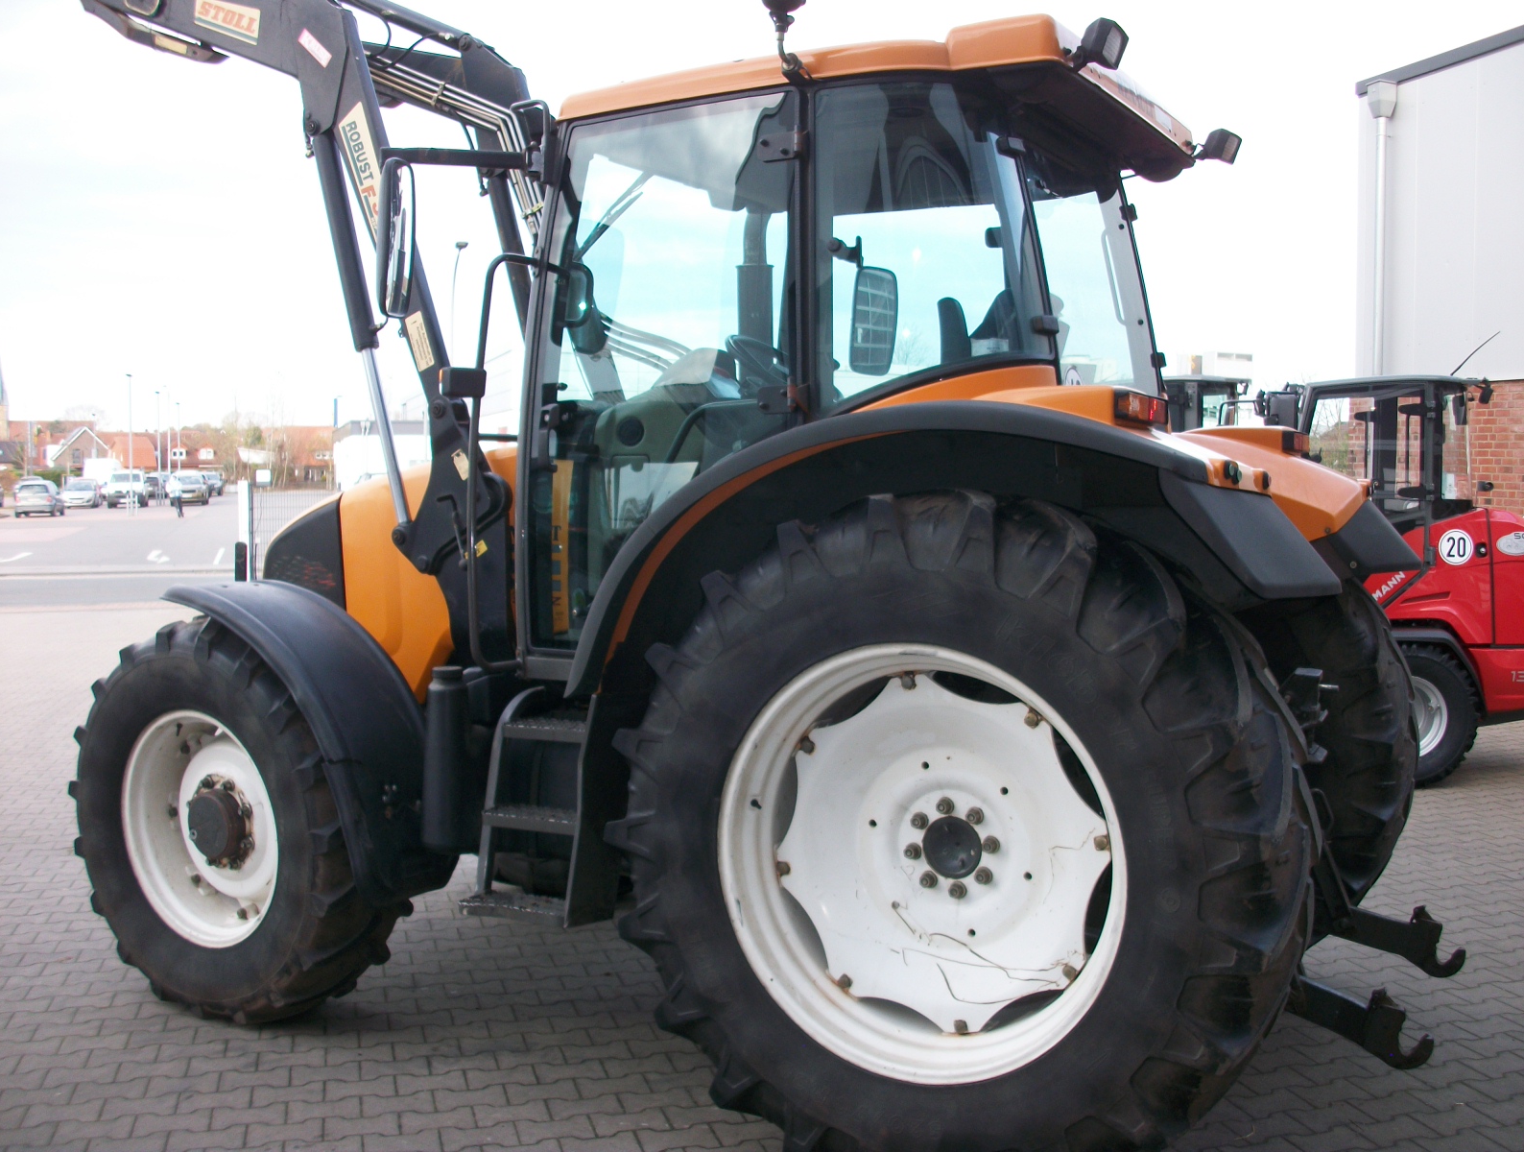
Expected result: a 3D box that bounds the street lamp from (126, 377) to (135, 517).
[{"bbox_3d":[-25.833,-5.373,63.500,0.300,5.850,0.500,3,5,37],"label":"street lamp"}]

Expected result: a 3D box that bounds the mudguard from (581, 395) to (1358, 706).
[{"bbox_3d":[0.403,-0.040,3.730,1.860,0.740,0.540,2,4,29],"label":"mudguard"}]

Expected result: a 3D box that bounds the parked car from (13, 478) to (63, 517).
[{"bbox_3d":[-29.863,-3.224,64.200,1.660,1.500,4.000,-1,4,-20],"label":"parked car"}]

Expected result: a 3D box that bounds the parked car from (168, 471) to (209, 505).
[{"bbox_3d":[-28.760,-4.412,78.000,1.790,1.720,4.400,-1,4,-18],"label":"parked car"}]

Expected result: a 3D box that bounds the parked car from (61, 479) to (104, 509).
[{"bbox_3d":[-30.832,-3.721,70.500,1.720,1.460,4.050,-1,3,-18],"label":"parked car"}]

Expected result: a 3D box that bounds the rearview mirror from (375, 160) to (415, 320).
[{"bbox_3d":[-0.978,-0.901,4.141,0.065,0.415,0.190,1,4,8],"label":"rearview mirror"}]

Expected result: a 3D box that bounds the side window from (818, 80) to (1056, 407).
[{"bbox_3d":[0.426,-0.843,3.950,0.590,0.800,0.090,1,3,12],"label":"side window"}]

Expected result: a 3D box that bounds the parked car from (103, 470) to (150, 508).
[{"bbox_3d":[-31.112,-4.228,76.000,1.750,1.800,4.200,-1,4,-16],"label":"parked car"}]

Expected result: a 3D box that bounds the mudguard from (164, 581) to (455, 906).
[{"bbox_3d":[-1.487,0.481,4.866,1.040,0.910,0.440,3,4,32],"label":"mudguard"}]

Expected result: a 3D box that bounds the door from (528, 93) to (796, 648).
[{"bbox_3d":[-0.283,-0.521,4.263,0.870,1.490,0.100,2,4,29],"label":"door"}]

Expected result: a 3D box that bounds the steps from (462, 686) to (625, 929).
[{"bbox_3d":[-0.610,0.644,4.523,0.400,0.650,0.360,2,4,29],"label":"steps"}]

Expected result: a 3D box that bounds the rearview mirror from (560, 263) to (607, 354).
[{"bbox_3d":[-0.544,-0.800,4.629,0.080,0.280,0.190,2,4,29],"label":"rearview mirror"}]

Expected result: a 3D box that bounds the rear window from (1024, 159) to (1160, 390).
[{"bbox_3d":[0.964,-0.853,4.472,0.060,0.770,0.980,-11,-2,29],"label":"rear window"}]

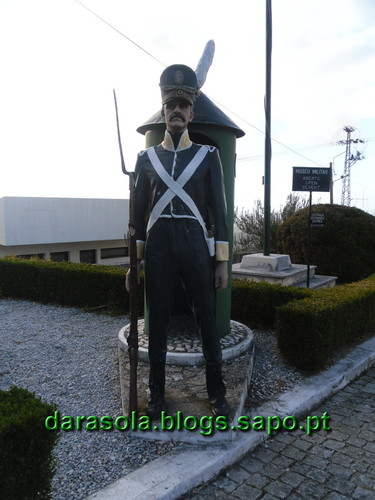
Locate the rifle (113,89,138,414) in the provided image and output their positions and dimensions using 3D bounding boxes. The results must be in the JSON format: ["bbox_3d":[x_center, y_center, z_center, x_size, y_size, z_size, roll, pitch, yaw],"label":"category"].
[{"bbox_3d":[-0.368,0.041,2.400,0.131,1.963,0.145,0,3,0],"label":"rifle"}]

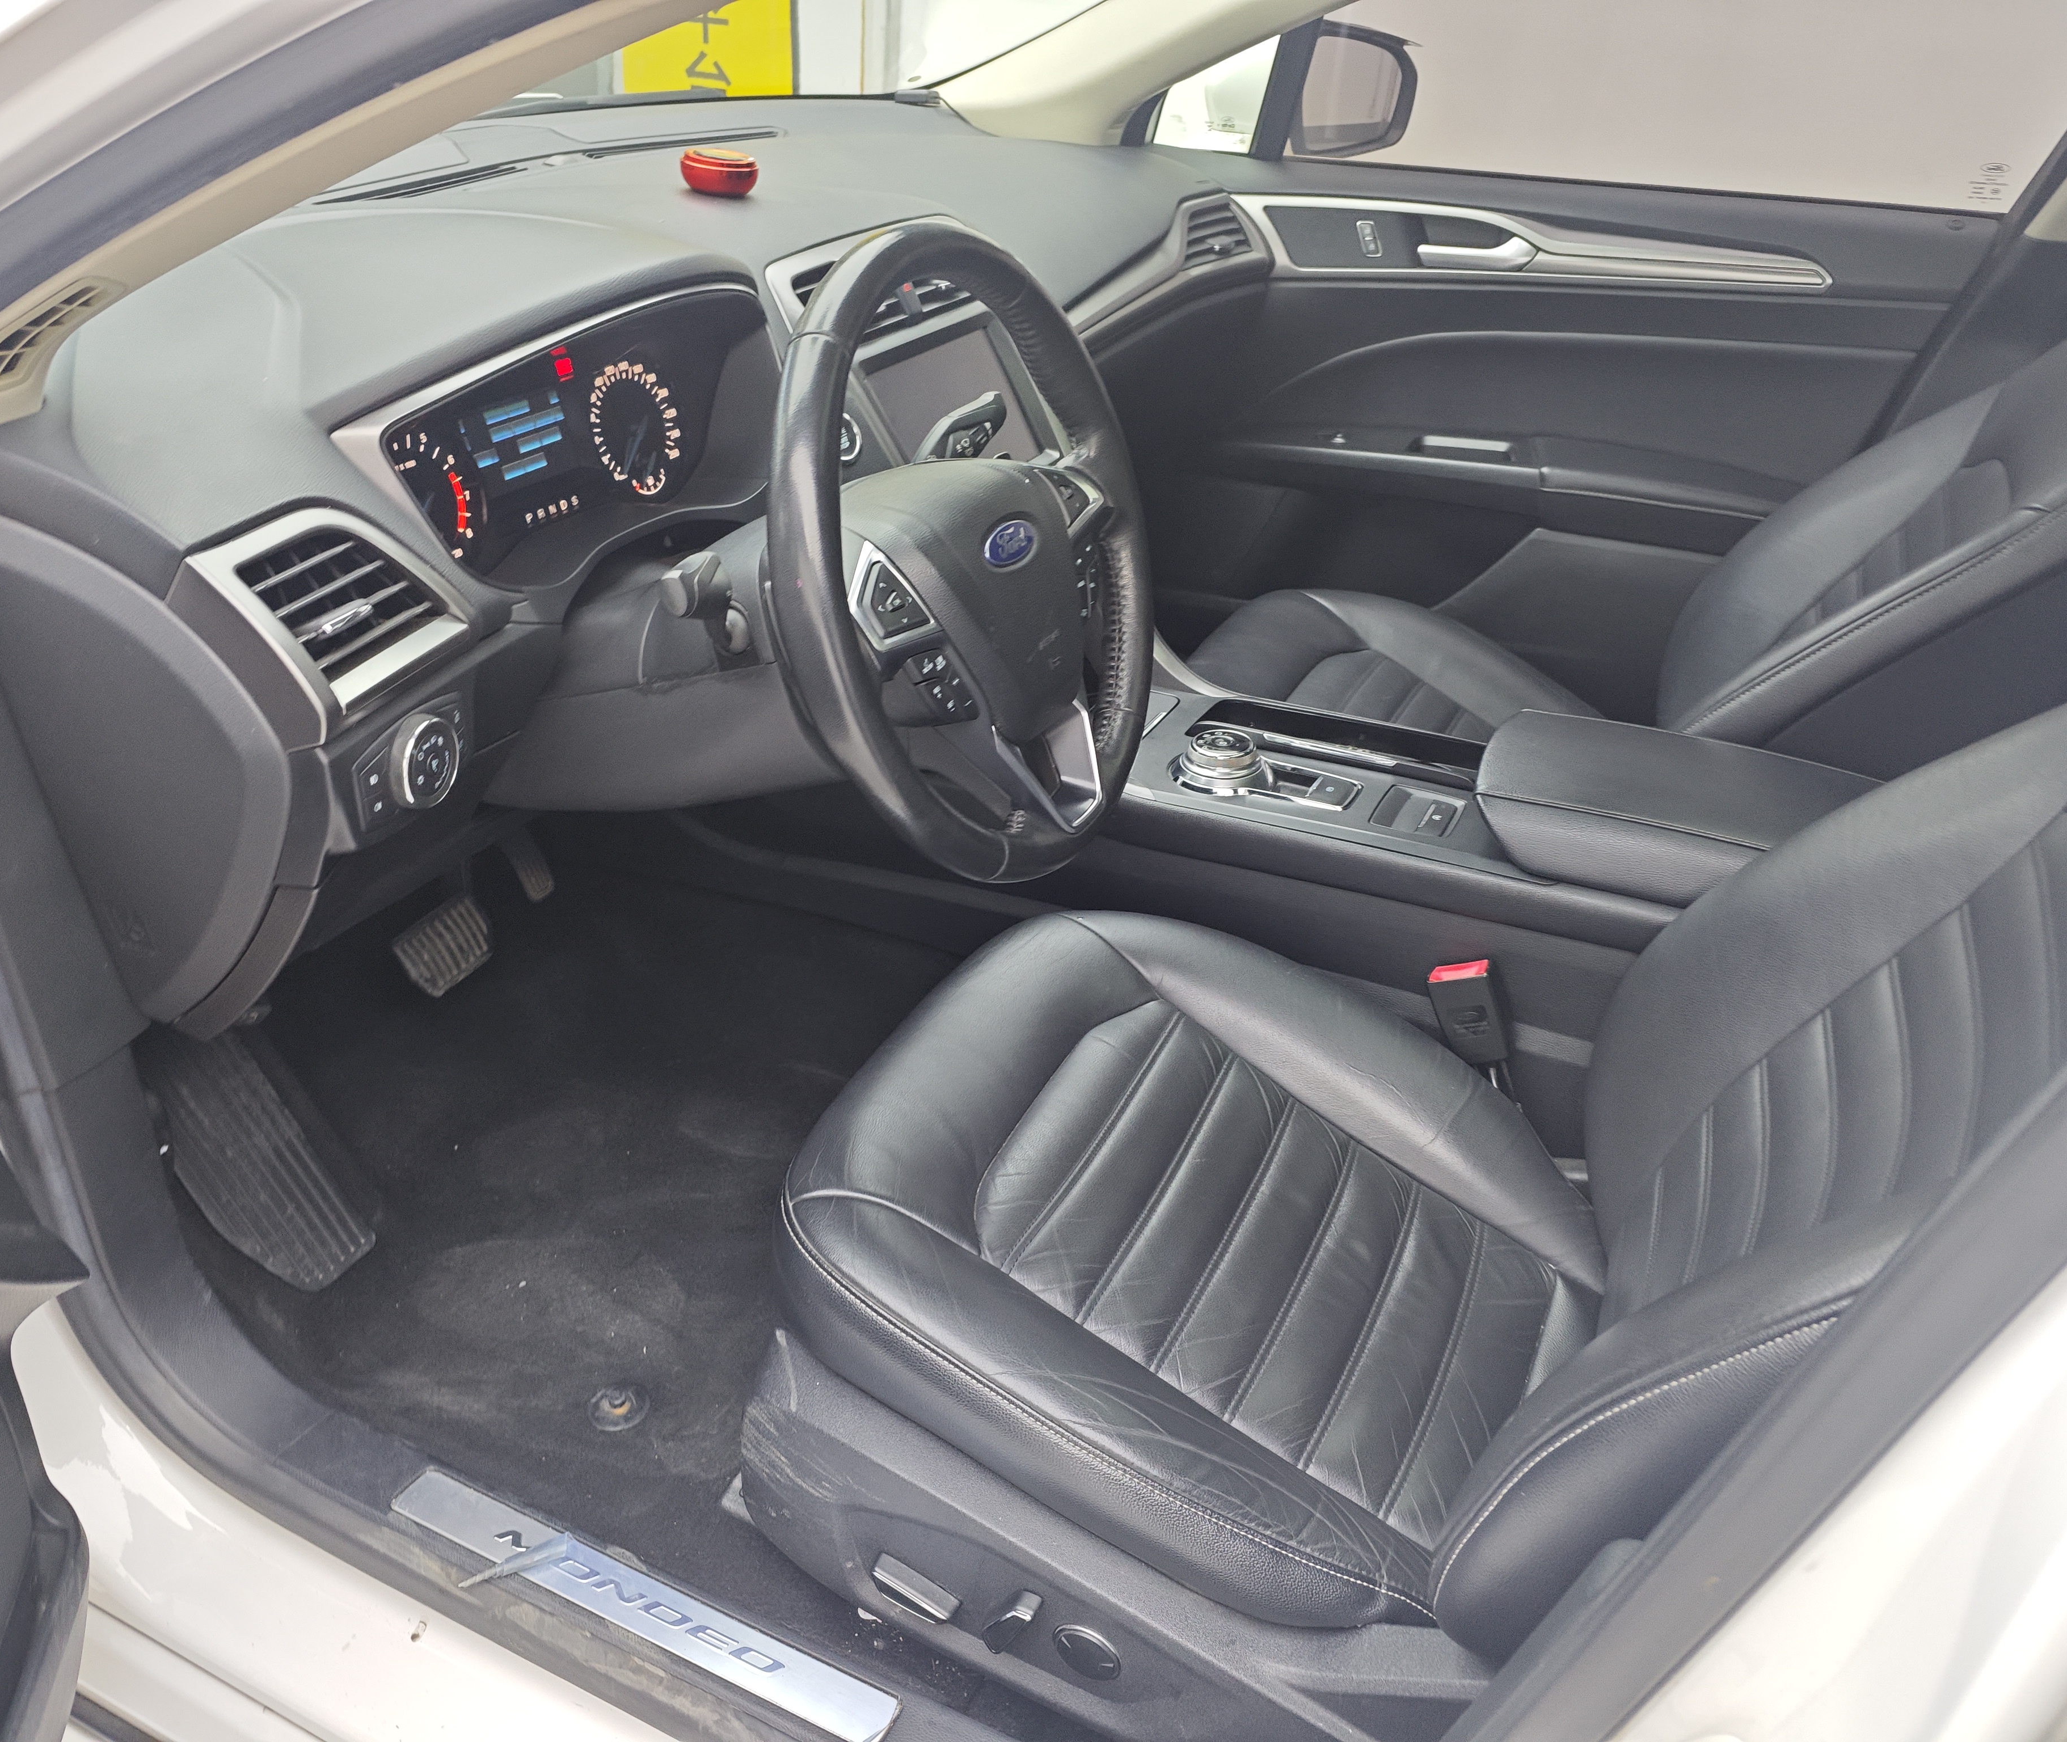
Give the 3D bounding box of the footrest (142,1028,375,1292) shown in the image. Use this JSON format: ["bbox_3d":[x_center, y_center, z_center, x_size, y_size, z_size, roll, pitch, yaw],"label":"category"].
[{"bbox_3d":[-0.627,0.223,1.278,0.042,0.235,0.098,-19,17,36],"label":"footrest"}]

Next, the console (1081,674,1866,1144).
[{"bbox_3d":[0.355,0.019,1.313,0.670,0.300,0.250,14,33,22],"label":"console"}]

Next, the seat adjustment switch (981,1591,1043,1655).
[{"bbox_3d":[-0.013,0.423,0.906,0.021,0.038,0.021,14,33,22],"label":"seat adjustment switch"}]

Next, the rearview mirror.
[{"bbox_3d":[0.374,-0.954,1.977,0.200,0.150,0.115,-26,39,-37],"label":"rearview mirror"}]

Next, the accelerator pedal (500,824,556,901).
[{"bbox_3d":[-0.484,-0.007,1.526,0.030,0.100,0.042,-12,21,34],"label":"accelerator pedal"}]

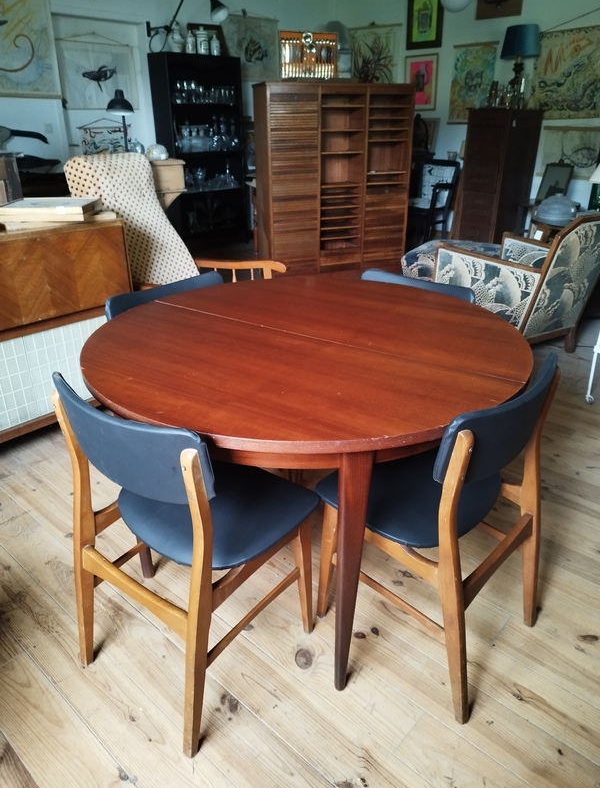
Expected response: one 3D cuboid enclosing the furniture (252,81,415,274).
[{"bbox_3d":[0.281,-1.747,4.747,1.243,1.558,0.387,-10,27,-18],"label":"furniture"}]

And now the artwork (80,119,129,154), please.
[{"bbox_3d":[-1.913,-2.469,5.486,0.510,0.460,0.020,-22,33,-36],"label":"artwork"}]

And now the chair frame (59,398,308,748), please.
[{"bbox_3d":[-0.268,0.326,1.311,0.450,0.745,0.455,17,30,33],"label":"chair frame"}]

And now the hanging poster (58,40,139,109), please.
[{"bbox_3d":[-1.921,-3.025,5.277,0.020,0.555,0.750,20,32,37],"label":"hanging poster"}]

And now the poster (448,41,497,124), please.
[{"bbox_3d":[1.717,-3.103,5.575,0.020,0.710,0.510,-22,34,-37],"label":"poster"}]

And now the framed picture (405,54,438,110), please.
[{"bbox_3d":[1.493,-3.848,6.857,0.455,0.600,0.030,20,32,37],"label":"framed picture"}]

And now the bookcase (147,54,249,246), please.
[{"bbox_3d":[-1.028,-2.515,5.891,0.810,1.830,0.370,-21,33,-35],"label":"bookcase"}]

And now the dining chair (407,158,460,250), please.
[{"bbox_3d":[1.437,-2.224,6.509,0.550,0.900,0.550,-20,32,-36],"label":"dining chair"}]

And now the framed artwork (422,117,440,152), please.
[{"bbox_3d":[1.394,-2.818,6.087,0.025,0.380,0.310,-13,28,-40],"label":"framed artwork"}]

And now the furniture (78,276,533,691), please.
[{"bbox_3d":[0.017,0.178,1.618,1.125,0.745,1.125,16,30,31],"label":"furniture"}]

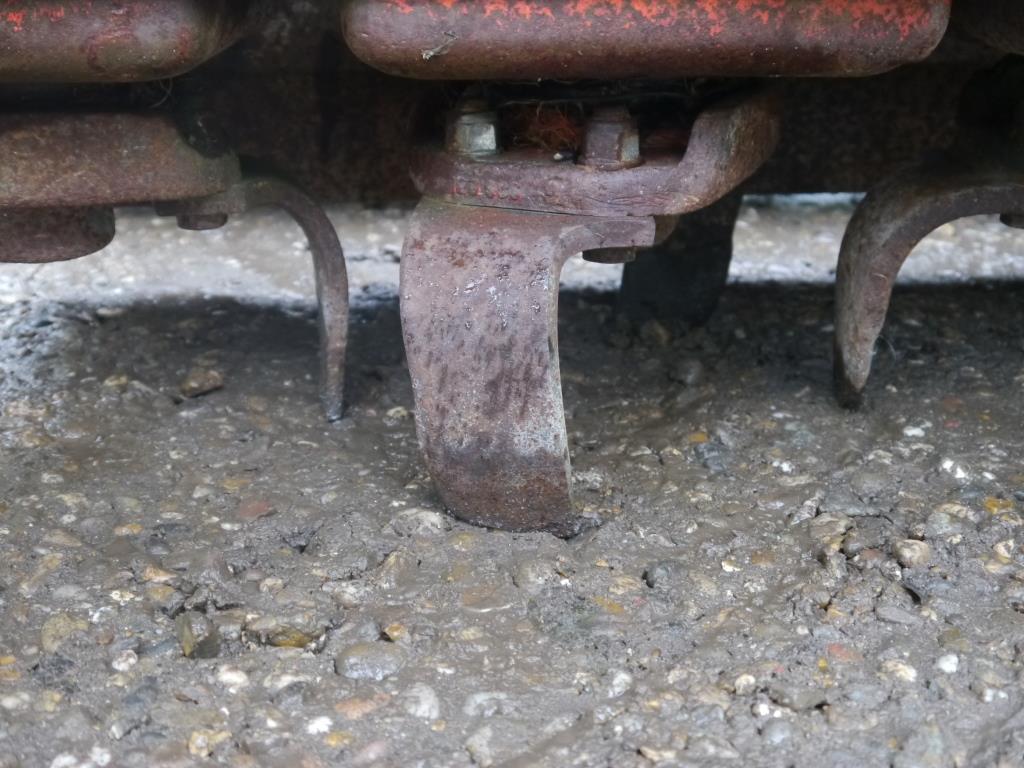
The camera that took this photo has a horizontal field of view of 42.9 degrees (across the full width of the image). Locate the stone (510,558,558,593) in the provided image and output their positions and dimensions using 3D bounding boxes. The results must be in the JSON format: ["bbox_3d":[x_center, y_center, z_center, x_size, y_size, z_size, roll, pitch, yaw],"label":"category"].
[{"bbox_3d":[0.008,0.072,0.484,0.018,0.011,0.018,0,20,1],"label":"stone"}]

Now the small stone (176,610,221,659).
[{"bbox_3d":[-0.114,0.091,0.472,0.017,0.016,0.012,0,16,0],"label":"small stone"}]

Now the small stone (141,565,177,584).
[{"bbox_3d":[-0.142,0.077,0.524,0.015,0.006,0.010,0,16,0],"label":"small stone"}]

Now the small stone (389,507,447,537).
[{"bbox_3d":[-0.041,0.061,0.574,0.026,0.009,0.020,0,16,0],"label":"small stone"}]

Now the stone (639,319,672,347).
[{"bbox_3d":[0.084,-0.030,0.762,0.020,0.015,0.020,2,20,6],"label":"stone"}]

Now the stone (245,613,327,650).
[{"bbox_3d":[-0.078,0.085,0.447,0.028,0.013,0.018,-4,20,-11],"label":"stone"}]

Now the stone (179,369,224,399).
[{"bbox_3d":[-0.182,0.000,0.766,0.025,0.015,0.020,-6,17,-19],"label":"stone"}]

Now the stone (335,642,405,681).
[{"bbox_3d":[-0.047,0.091,0.429,0.022,0.011,0.017,-2,20,-7],"label":"stone"}]

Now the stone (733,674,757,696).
[{"bbox_3d":[0.075,0.097,0.418,0.008,0.005,0.009,4,20,11],"label":"stone"}]

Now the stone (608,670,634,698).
[{"bbox_3d":[0.035,0.097,0.419,0.009,0.006,0.010,2,20,5],"label":"stone"}]

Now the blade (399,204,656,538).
[{"bbox_3d":[0.012,-0.018,0.589,0.073,0.138,0.105,8,18,25],"label":"blade"}]

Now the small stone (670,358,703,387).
[{"bbox_3d":[0.106,-0.007,0.789,0.022,0.015,0.018,0,16,0],"label":"small stone"}]

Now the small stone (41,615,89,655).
[{"bbox_3d":[-0.153,0.086,0.446,0.016,0.009,0.018,-8,21,-20],"label":"small stone"}]

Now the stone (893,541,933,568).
[{"bbox_3d":[0.166,0.071,0.539,0.017,0.009,0.014,0,16,0],"label":"stone"}]

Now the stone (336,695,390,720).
[{"bbox_3d":[-0.049,0.107,0.429,0.018,0.006,0.011,-4,17,-14],"label":"stone"}]

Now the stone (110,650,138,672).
[{"bbox_3d":[-0.128,0.092,0.431,0.009,0.006,0.010,-7,21,-18],"label":"stone"}]

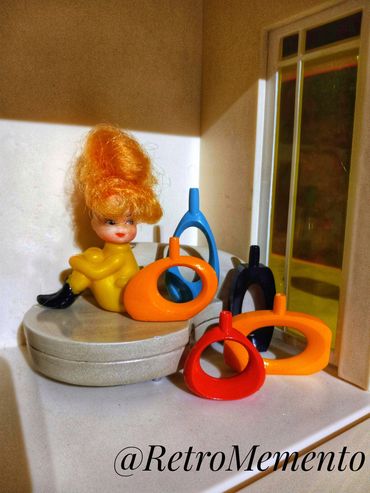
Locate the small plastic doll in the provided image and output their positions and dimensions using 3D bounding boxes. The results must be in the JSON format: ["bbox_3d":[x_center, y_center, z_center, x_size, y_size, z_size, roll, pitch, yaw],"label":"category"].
[{"bbox_3d":[-0.044,-0.014,0.204,0.064,0.096,0.037,-1,12,-4],"label":"small plastic doll"}]

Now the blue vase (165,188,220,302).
[{"bbox_3d":[0.004,0.002,0.207,0.029,0.066,0.012,-4,12,-17],"label":"blue vase"}]

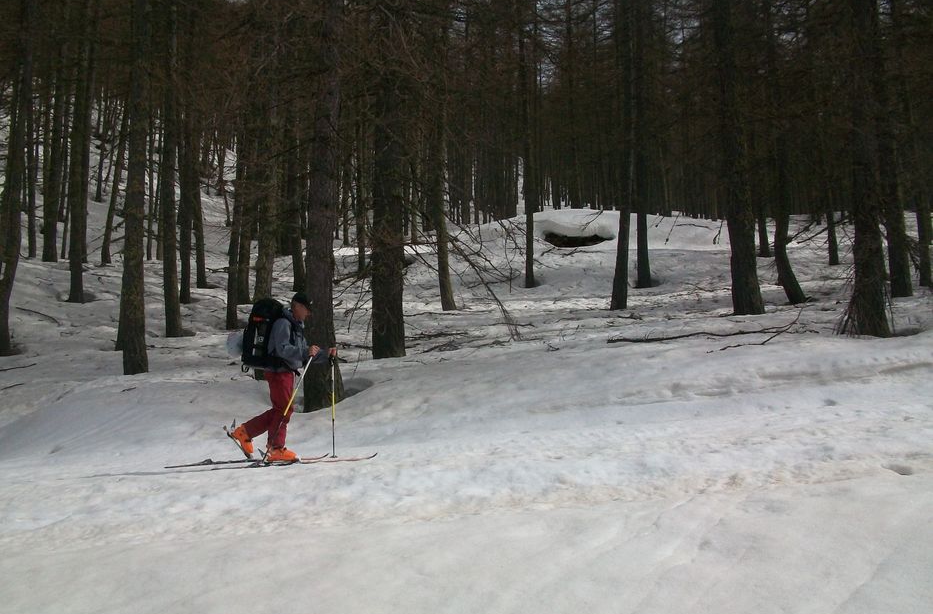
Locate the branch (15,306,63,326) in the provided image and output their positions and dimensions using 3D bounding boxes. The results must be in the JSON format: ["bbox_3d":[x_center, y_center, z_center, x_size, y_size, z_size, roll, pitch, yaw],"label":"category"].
[{"bbox_3d":[-7.714,0.162,16.500,0.800,0.280,0.300,1,-7,-12],"label":"branch"}]

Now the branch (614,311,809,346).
[{"bbox_3d":[3.797,0.340,14.500,2.950,0.450,1.100,-2,-7,15],"label":"branch"}]

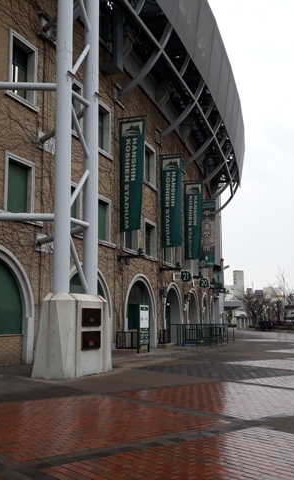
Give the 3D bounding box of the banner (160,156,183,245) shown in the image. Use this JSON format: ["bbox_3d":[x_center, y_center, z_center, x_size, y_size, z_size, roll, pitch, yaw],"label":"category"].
[{"bbox_3d":[1.497,-2.333,30.288,1.396,5.650,0.100,-3,-10,20],"label":"banner"}]

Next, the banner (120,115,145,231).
[{"bbox_3d":[-0.702,-3.188,24.043,1.267,5.587,0.100,-5,-10,24],"label":"banner"}]

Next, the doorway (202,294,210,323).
[{"bbox_3d":[4.961,6.759,43.744,0.483,3.961,4.493,-2,-10,14],"label":"doorway"}]

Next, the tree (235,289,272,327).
[{"bbox_3d":[18.469,12.020,86.571,5.896,7.024,5.601,-1,-9,0],"label":"tree"}]

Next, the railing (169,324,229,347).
[{"bbox_3d":[3.419,6.111,31.906,2.609,1.333,6.087,-3,-10,18],"label":"railing"}]

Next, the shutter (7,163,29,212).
[{"bbox_3d":[-4.694,-1.823,18.118,0.080,1.903,1.104,-5,-11,25],"label":"shutter"}]

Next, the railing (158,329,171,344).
[{"bbox_3d":[0.780,5.432,28.094,0.700,0.757,0.850,-4,-10,21],"label":"railing"}]

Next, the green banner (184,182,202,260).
[{"bbox_3d":[3.336,-1.388,36.003,1.244,5.672,0.100,-3,-10,17],"label":"green banner"}]

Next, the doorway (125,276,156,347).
[{"bbox_3d":[-0.528,3.913,26.735,0.483,3.961,4.493,-4,-10,21],"label":"doorway"}]

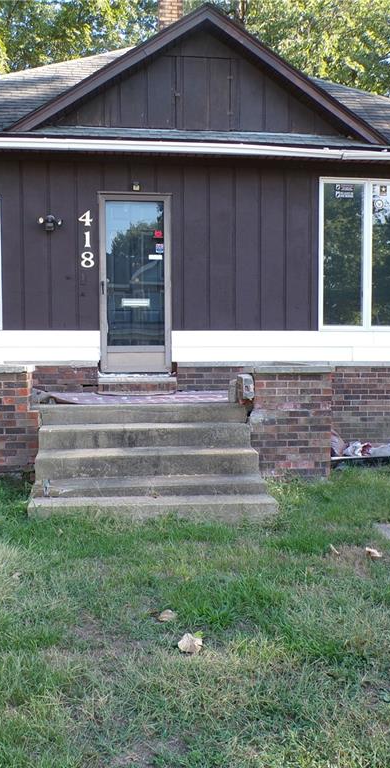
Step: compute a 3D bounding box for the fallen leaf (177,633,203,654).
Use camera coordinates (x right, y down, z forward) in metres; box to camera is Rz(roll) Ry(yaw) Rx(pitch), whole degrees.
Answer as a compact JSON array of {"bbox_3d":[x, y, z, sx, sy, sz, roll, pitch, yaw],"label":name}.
[{"bbox_3d":[-0.020,1.137,3.111,0.110,0.050,0.100,0,3,-7],"label":"fallen leaf"}]

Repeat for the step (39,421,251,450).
[{"bbox_3d":[-0.434,0.450,6.263,1.815,0.175,0.360,0,3,-7],"label":"step"}]

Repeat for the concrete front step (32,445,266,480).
[{"bbox_3d":[-0.385,0.635,5.905,1.791,0.170,0.400,0,3,-7],"label":"concrete front step"}]

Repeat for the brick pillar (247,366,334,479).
[{"bbox_3d":[0.858,0.341,6.800,0.795,1.040,0.550,0,3,-7],"label":"brick pillar"}]

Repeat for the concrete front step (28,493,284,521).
[{"bbox_3d":[-0.299,0.888,5.211,1.769,0.110,0.360,0,3,-7],"label":"concrete front step"}]

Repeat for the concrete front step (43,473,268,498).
[{"bbox_3d":[-0.345,0.781,5.523,1.767,0.085,0.420,0,3,-7],"label":"concrete front step"}]

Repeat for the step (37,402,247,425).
[{"bbox_3d":[-0.483,0.260,6.581,1.897,0.175,0.380,0,3,-7],"label":"step"}]

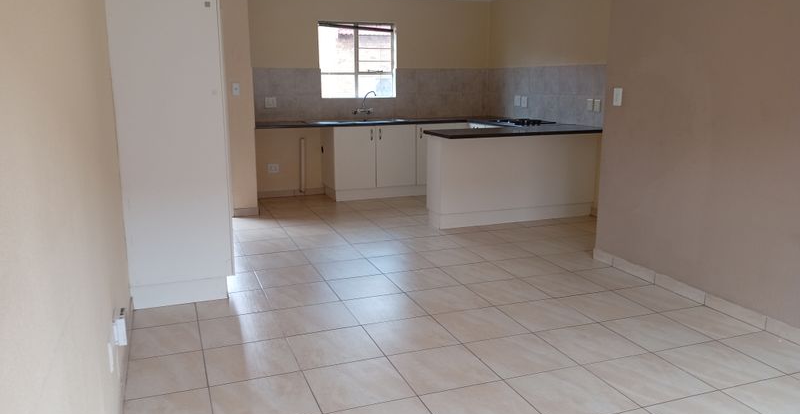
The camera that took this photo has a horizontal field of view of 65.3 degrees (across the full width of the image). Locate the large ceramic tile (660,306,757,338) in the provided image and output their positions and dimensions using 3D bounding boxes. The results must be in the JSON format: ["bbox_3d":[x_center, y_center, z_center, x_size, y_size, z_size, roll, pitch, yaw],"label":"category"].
[{"bbox_3d":[1.837,0.684,3.721,0.365,0.010,0.439,-4,12,-20],"label":"large ceramic tile"}]

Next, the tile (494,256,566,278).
[{"bbox_3d":[0.974,0.455,4.693,0.430,0.010,0.430,-4,12,-20],"label":"tile"}]

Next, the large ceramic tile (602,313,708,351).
[{"bbox_3d":[1.489,0.729,3.653,0.447,0.010,0.447,-5,12,-20],"label":"large ceramic tile"}]

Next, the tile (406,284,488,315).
[{"bbox_3d":[0.313,0.600,4.001,0.430,0.010,0.430,-4,12,-20],"label":"tile"}]

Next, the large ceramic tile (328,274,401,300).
[{"bbox_3d":[-0.249,0.556,4.317,0.439,0.010,0.436,-4,13,-20],"label":"large ceramic tile"}]

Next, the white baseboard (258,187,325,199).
[{"bbox_3d":[-1.367,-0.155,7.603,0.939,0.075,0.015,-4,12,-20],"label":"white baseboard"}]

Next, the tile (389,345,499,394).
[{"bbox_3d":[0.213,0.809,3.116,0.439,0.010,0.436,-4,13,-20],"label":"tile"}]

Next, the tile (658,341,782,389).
[{"bbox_3d":[1.611,0.796,3.173,0.439,0.010,0.436,-4,13,-20],"label":"tile"}]

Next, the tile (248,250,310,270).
[{"bbox_3d":[-0.990,0.442,5.118,0.447,0.010,0.447,-5,12,-20],"label":"tile"}]

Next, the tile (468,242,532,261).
[{"bbox_3d":[0.863,0.392,5.315,0.447,0.010,0.447,-5,12,-20],"label":"tile"}]

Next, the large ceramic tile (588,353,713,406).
[{"bbox_3d":[1.182,0.818,2.985,0.434,0.010,0.434,-5,12,-20],"label":"large ceramic tile"}]

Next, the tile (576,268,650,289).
[{"bbox_3d":[1.527,0.516,4.534,0.365,0.010,0.439,-4,12,-20],"label":"tile"}]

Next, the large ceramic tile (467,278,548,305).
[{"bbox_3d":[0.725,0.571,4.192,0.434,0.010,0.434,-5,12,-20],"label":"large ceramic tile"}]

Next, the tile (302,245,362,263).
[{"bbox_3d":[-0.545,0.388,5.047,0.430,0.010,0.430,-4,12,-20],"label":"tile"}]

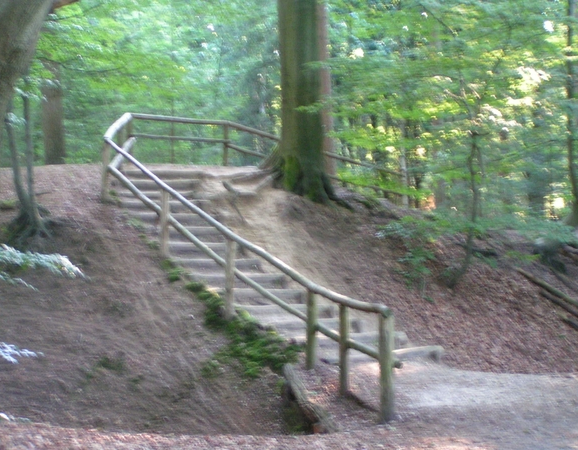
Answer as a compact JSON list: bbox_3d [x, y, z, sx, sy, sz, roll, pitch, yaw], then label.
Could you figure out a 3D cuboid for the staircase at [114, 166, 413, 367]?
[{"bbox_3d":[-0.550,0.389,21.497,1.650,2.850,7.900,0,-1,-26],"label":"staircase"}]

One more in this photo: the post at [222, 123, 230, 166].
[{"bbox_3d":[-1.330,-1.673,30.000,0.120,0.981,0.120,0,-1,0],"label":"post"}]

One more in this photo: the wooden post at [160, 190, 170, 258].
[{"bbox_3d":[-1.848,-0.007,21.100,0.120,1.009,0.120,0,-1,0],"label":"wooden post"}]

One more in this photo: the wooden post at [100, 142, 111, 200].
[{"bbox_3d":[-2.995,-0.865,23.200,0.120,0.963,0.120,0,-1,0],"label":"wooden post"}]

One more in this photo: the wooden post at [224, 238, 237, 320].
[{"bbox_3d":[-0.786,0.732,19.100,0.125,1.102,0.125,0,-1,0],"label":"wooden post"}]

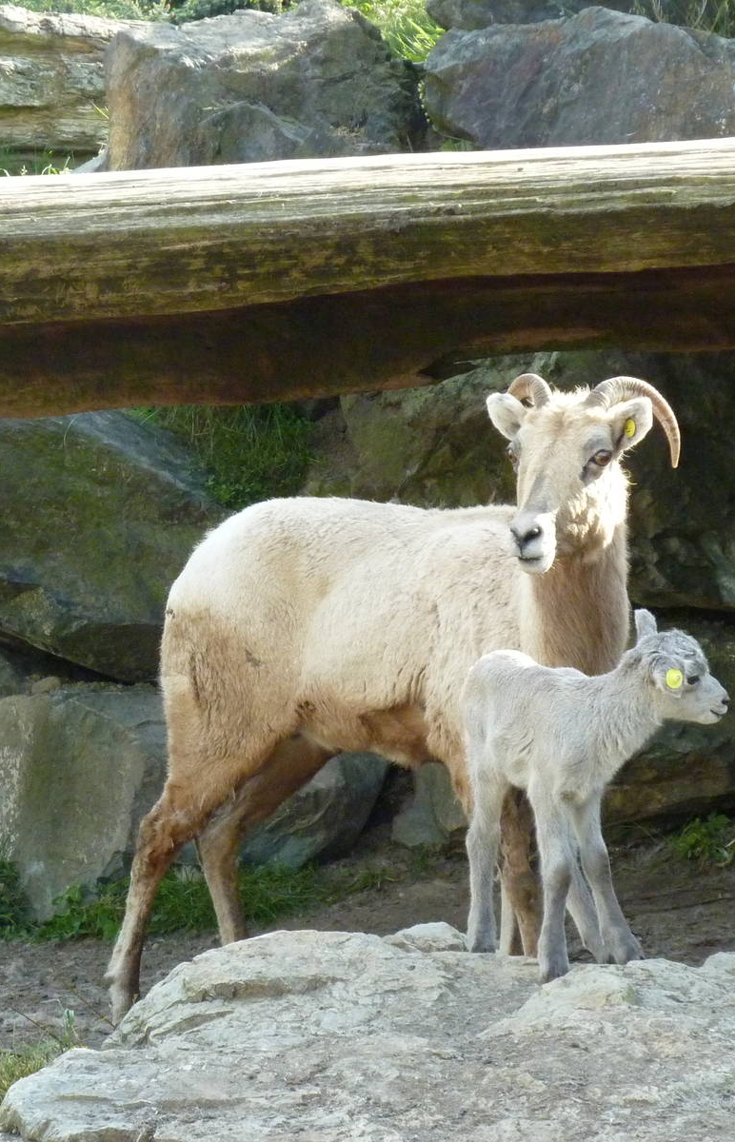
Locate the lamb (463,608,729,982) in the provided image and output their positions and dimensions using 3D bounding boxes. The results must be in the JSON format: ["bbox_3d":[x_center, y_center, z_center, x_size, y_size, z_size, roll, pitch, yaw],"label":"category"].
[{"bbox_3d":[0.340,0.340,9.800,0.460,0.550,0.180,4,7,35],"label":"lamb"}]

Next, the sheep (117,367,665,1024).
[{"bbox_3d":[0.035,0.204,10.400,1.000,1.020,0.420,3,7,28],"label":"sheep"}]

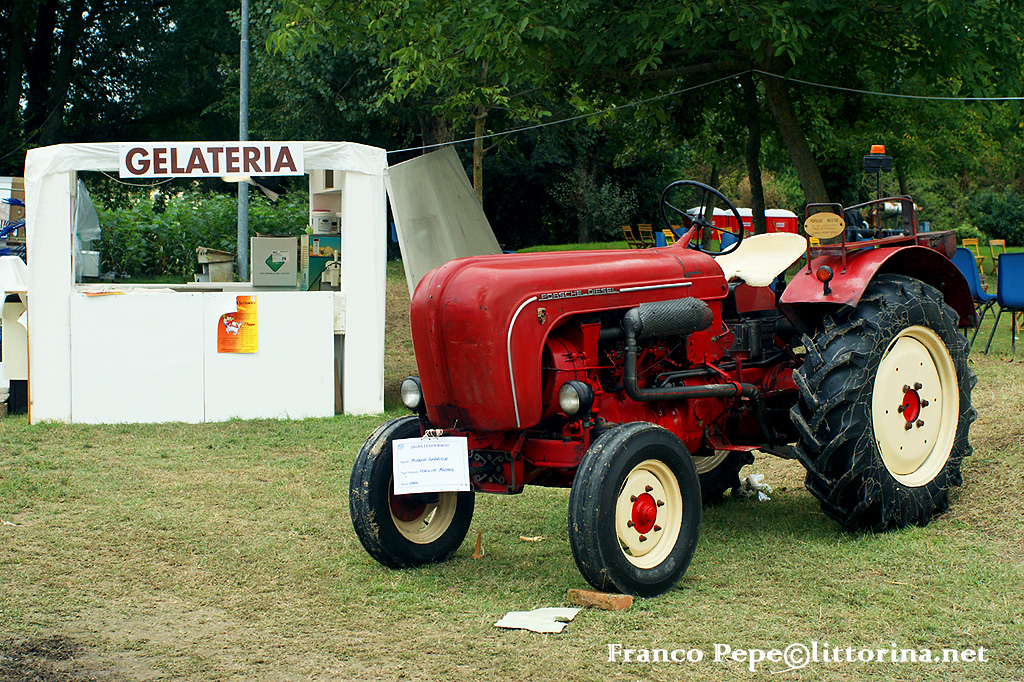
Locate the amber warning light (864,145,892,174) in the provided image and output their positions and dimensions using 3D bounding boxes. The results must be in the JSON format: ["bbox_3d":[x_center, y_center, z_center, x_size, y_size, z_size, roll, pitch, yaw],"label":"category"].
[{"bbox_3d":[1.876,-0.929,9.750,0.115,0.153,0.115,2,5,43],"label":"amber warning light"}]

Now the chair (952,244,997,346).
[{"bbox_3d":[3.698,-0.339,15.200,0.520,0.810,0.480,-2,4,-31],"label":"chair"}]

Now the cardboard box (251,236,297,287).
[{"bbox_3d":[-2.194,-0.734,17.600,0.410,0.460,0.360,-1,3,-10],"label":"cardboard box"}]

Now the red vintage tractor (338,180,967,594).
[{"bbox_3d":[0.855,0.136,9.840,1.780,1.840,3.320,0,5,43],"label":"red vintage tractor"}]

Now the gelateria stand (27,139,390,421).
[{"bbox_3d":[-2.813,-0.581,17.531,3.080,2.400,2.300,-1,3,-10],"label":"gelateria stand"}]

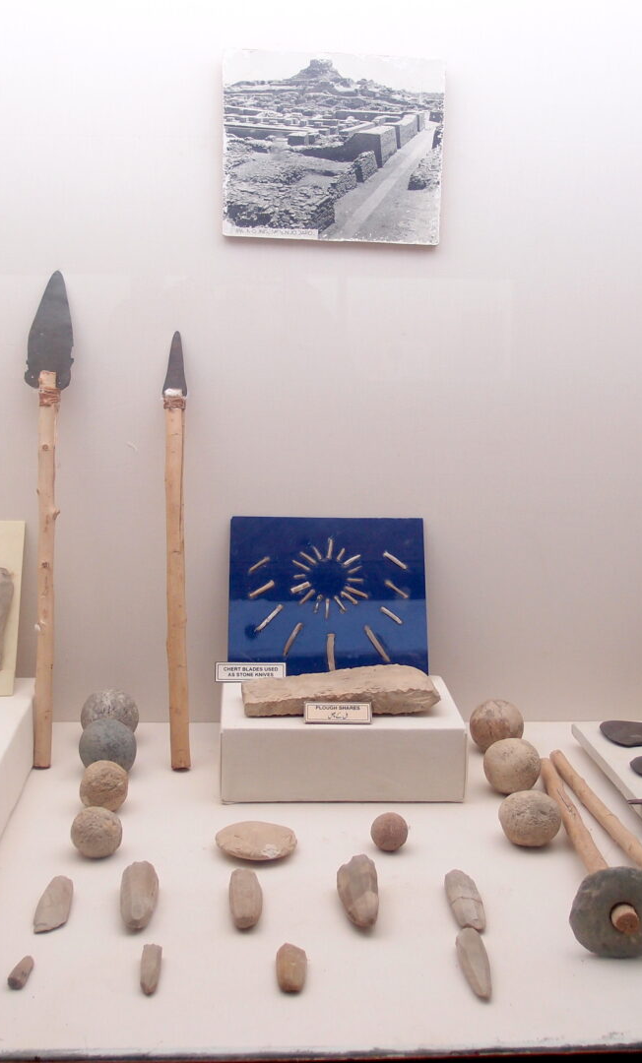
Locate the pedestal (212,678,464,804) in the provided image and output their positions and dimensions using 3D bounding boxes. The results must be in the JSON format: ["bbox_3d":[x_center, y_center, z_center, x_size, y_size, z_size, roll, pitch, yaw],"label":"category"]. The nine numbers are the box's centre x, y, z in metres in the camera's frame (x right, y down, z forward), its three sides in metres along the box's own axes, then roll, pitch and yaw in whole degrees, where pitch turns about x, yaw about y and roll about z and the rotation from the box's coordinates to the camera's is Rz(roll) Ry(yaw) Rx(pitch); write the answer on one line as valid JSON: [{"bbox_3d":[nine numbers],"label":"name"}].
[{"bbox_3d":[0.022,0.278,1.550,0.305,0.098,0.213,0,10,-4],"label":"pedestal"}]

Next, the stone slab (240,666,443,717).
[{"bbox_3d":[0.022,0.188,1.357,0.230,0.032,0.100,0,10,-3],"label":"stone slab"}]

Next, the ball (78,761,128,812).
[{"bbox_3d":[-0.267,0.314,1.413,0.060,0.062,0.060,0,10,-4],"label":"ball"}]

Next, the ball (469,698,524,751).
[{"bbox_3d":[0.232,0.259,1.518,0.071,0.071,0.071,1,10,0],"label":"ball"}]

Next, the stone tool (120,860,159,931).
[{"bbox_3d":[-0.174,0.346,1.098,0.036,0.031,0.112,0,10,-7],"label":"stone tool"}]

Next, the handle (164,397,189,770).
[{"bbox_3d":[-0.198,0.063,1.593,0.028,0.519,0.027,-1,-6,-4],"label":"handle"}]

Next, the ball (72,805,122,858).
[{"bbox_3d":[-0.252,0.338,1.288,0.057,0.057,0.057,0,10,-4],"label":"ball"}]

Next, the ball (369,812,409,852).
[{"bbox_3d":[0.078,0.346,1.320,0.045,0.044,0.045,1,10,0],"label":"ball"}]

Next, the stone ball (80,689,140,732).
[{"bbox_3d":[-0.279,0.247,1.519,0.076,0.076,0.076,0,10,-5],"label":"stone ball"}]

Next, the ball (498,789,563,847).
[{"bbox_3d":[0.215,0.294,1.177,0.064,0.059,0.062,1,10,0],"label":"ball"}]

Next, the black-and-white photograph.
[{"bbox_3d":[0.017,-0.535,1.605,0.308,0.250,0.012,0,10,-4],"label":"black-and-white photograph"}]

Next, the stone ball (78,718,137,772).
[{"bbox_3d":[-0.251,0.253,1.349,0.068,0.067,0.068,0,10,-3],"label":"stone ball"}]

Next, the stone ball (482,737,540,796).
[{"bbox_3d":[0.230,0.284,1.382,0.069,0.069,0.069,1,10,0],"label":"stone ball"}]

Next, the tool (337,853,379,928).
[{"bbox_3d":[0.040,0.346,1.114,0.040,0.034,0.118,1,10,-1],"label":"tool"}]

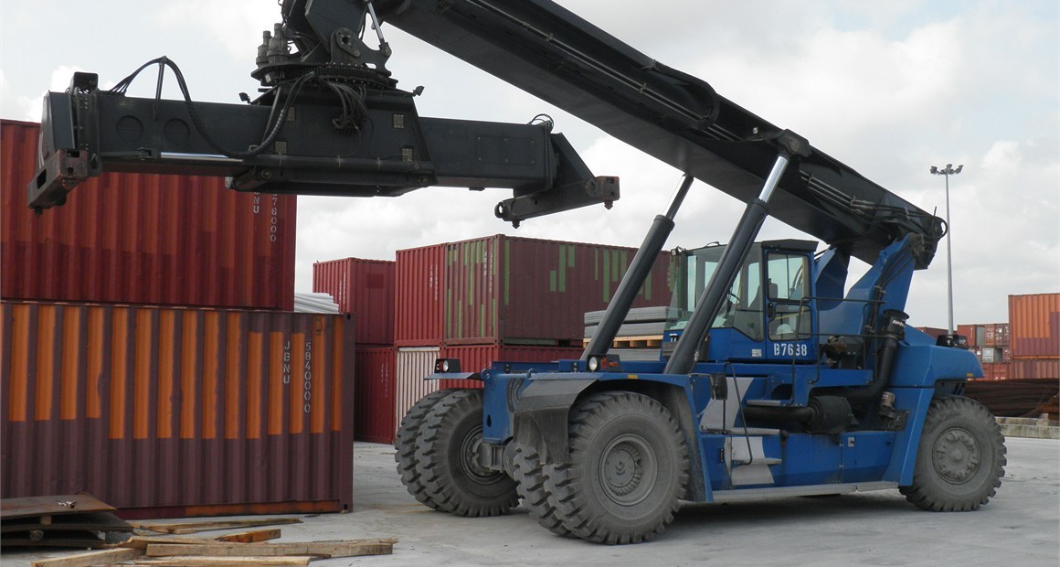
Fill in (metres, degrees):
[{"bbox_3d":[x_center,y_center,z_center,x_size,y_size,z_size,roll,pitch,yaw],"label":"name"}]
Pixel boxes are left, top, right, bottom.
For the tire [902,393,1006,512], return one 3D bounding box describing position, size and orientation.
[{"bbox_3d":[5.636,2.301,16.974,1.634,1.594,0.512,2,-5,-18],"label":"tire"}]

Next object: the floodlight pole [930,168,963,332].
[{"bbox_3d":[38.534,0.035,115.392,2.930,22.400,2.637,-1,-5,18],"label":"floodlight pole"}]

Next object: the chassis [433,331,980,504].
[{"bbox_3d":[2.488,1.727,16.708,7.120,1.870,4.000,3,-5,-31],"label":"chassis"}]

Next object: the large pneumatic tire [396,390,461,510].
[{"bbox_3d":[-0.989,2.210,16.709,1.634,1.594,0.512,3,-5,-31],"label":"large pneumatic tire"}]

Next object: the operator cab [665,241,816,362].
[{"bbox_3d":[2.734,0.276,16.965,1.580,1.630,1.640,3,-5,-31],"label":"operator cab"}]

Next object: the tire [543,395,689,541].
[{"bbox_3d":[0.942,1.981,13.566,1.634,1.594,0.512,3,-5,-31],"label":"tire"}]

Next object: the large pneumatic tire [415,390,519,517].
[{"bbox_3d":[-0.654,2.170,16.164,1.634,1.594,0.512,3,-5,-31],"label":"large pneumatic tire"}]

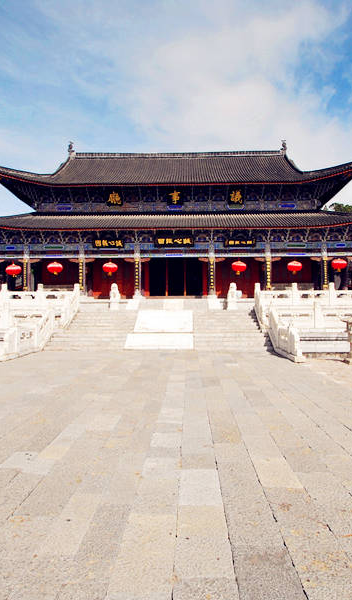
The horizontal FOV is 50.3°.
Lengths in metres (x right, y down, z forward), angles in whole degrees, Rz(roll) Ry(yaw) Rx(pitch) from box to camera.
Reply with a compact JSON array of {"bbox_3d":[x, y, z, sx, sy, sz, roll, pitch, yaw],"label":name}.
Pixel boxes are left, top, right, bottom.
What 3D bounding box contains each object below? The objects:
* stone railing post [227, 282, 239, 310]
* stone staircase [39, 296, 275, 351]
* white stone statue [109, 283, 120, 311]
[{"bbox_3d":[3.239,-0.199,21.500,0.680,1.600,0.680,0,-1,2],"label":"stone railing post"},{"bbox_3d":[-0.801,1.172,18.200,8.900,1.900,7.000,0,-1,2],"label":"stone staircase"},{"bbox_3d":[-4.250,-0.243,26.000,0.700,1.930,0.800,0,-2,2],"label":"white stone statue"}]

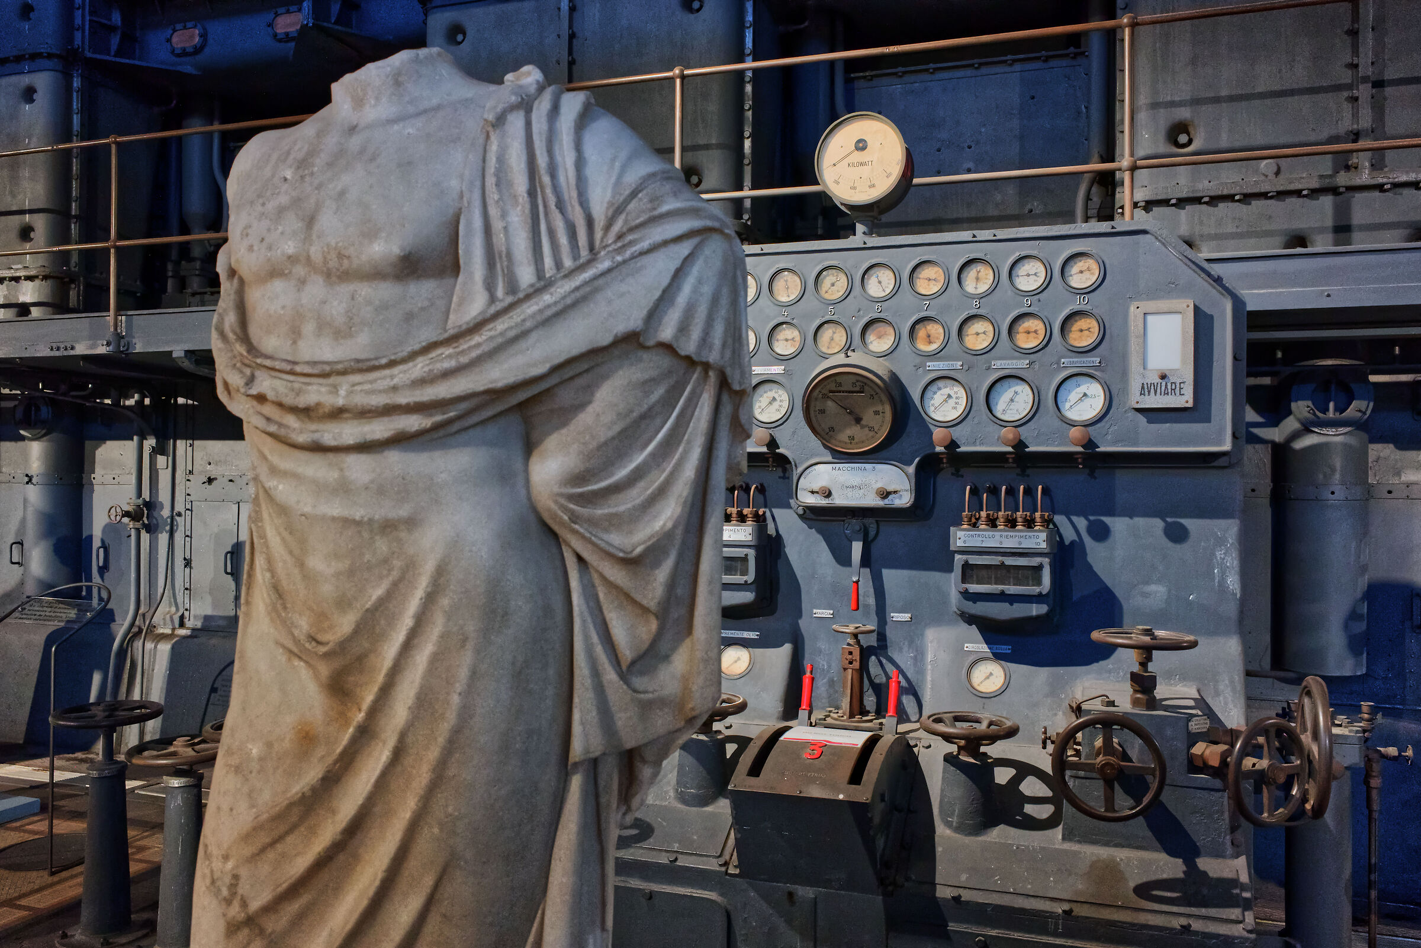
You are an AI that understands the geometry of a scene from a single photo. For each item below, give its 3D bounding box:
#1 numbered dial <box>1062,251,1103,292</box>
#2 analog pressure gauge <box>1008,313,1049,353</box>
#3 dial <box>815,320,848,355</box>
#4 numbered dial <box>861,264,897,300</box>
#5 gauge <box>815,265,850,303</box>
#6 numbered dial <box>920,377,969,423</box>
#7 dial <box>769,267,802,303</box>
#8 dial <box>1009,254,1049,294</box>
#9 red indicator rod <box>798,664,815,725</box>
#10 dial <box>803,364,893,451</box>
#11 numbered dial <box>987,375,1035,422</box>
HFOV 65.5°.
[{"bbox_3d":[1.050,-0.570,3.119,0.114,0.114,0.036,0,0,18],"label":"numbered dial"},{"bbox_3d":[1.063,-0.475,3.694,0.128,0.128,0.040,0,0,19],"label":"analog pressure gauge"},{"bbox_3d":[0.368,-0.413,3.348,0.114,0.114,0.036,0,0,18],"label":"dial"},{"bbox_3d":[0.589,-0.670,3.857,0.128,0.128,0.040,0,0,19],"label":"numbered dial"},{"bbox_3d":[0.371,-0.576,3.346,0.114,0.114,0.036,0,0,18],"label":"gauge"},{"bbox_3d":[0.688,-0.215,3.242,0.143,0.143,0.040,0,0,18],"label":"numbered dial"},{"bbox_3d":[0.235,-0.577,3.392,0.114,0.114,0.036,0,0,18],"label":"dial"},{"bbox_3d":[1.063,-0.666,3.694,0.128,0.128,0.040,0,0,19],"label":"dial"},{"bbox_3d":[0.322,0.738,3.700,0.038,0.210,0.038,0,-27,19],"label":"red indicator rod"},{"bbox_3d":[0.419,-0.199,3.270,0.265,0.265,0.100,0,13,18],"label":"dial"},{"bbox_3d":[0.867,-0.216,3.182,0.143,0.143,0.040,0,0,18],"label":"numbered dial"}]

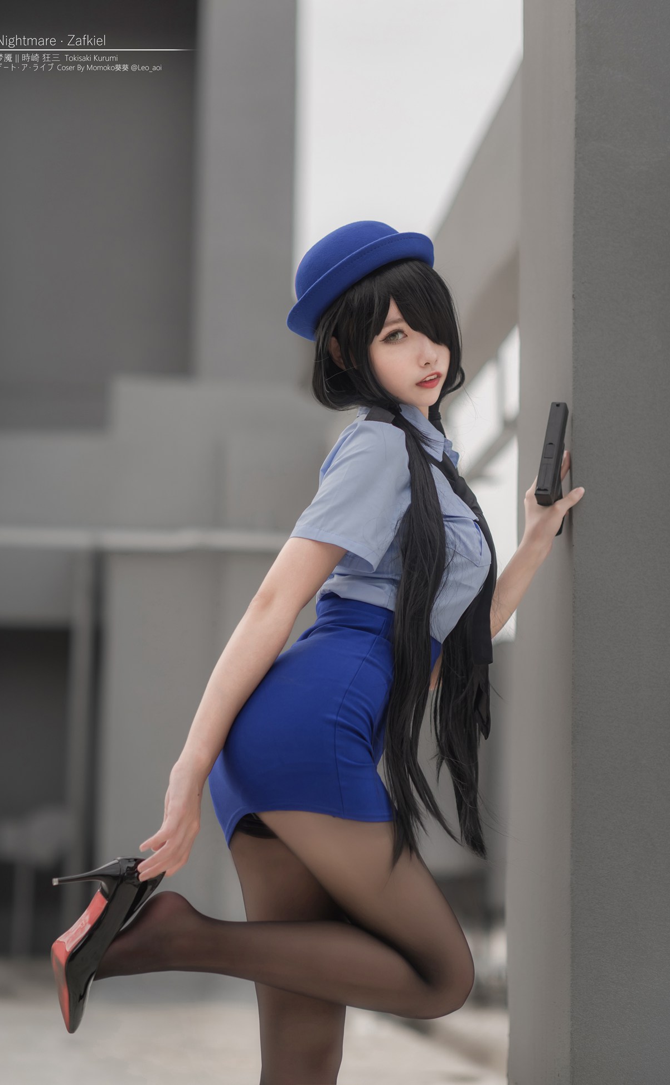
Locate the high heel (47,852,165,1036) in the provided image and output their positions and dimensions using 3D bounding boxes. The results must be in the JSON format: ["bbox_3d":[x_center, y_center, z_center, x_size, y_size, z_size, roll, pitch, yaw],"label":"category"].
[{"bbox_3d":[-0.310,0.554,3.557,0.150,0.235,0.078,-8,18,-21],"label":"high heel"}]

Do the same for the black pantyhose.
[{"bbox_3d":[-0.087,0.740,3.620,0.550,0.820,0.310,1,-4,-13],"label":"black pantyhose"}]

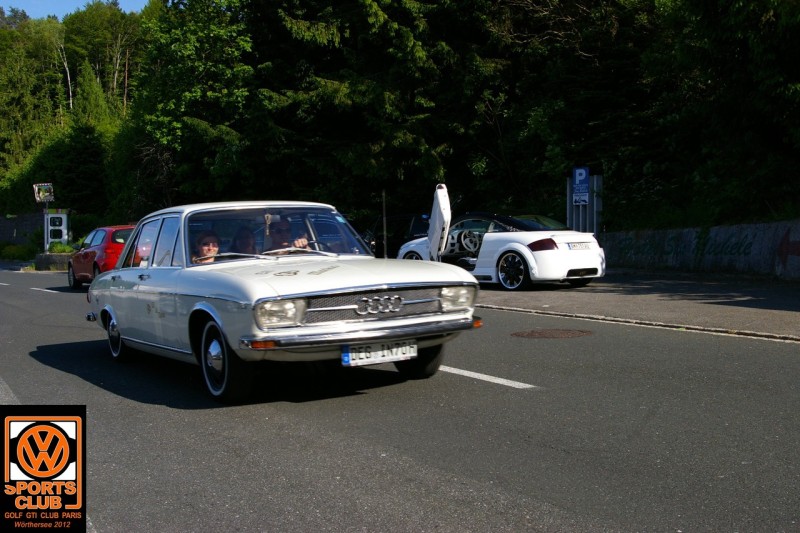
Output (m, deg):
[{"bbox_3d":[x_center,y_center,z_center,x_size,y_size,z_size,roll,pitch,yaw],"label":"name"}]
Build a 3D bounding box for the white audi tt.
[{"bbox_3d":[1.627,-0.321,16.446,1.790,1.330,4.040,-3,2,-40],"label":"white audi tt"}]

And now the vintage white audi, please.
[{"bbox_3d":[-1.278,0.137,7.714,1.730,1.410,4.600,-3,2,-30],"label":"vintage white audi"}]

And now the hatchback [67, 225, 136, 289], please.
[{"bbox_3d":[-6.270,-0.238,20.933,1.730,1.440,4.200,-3,2,-31],"label":"hatchback"}]

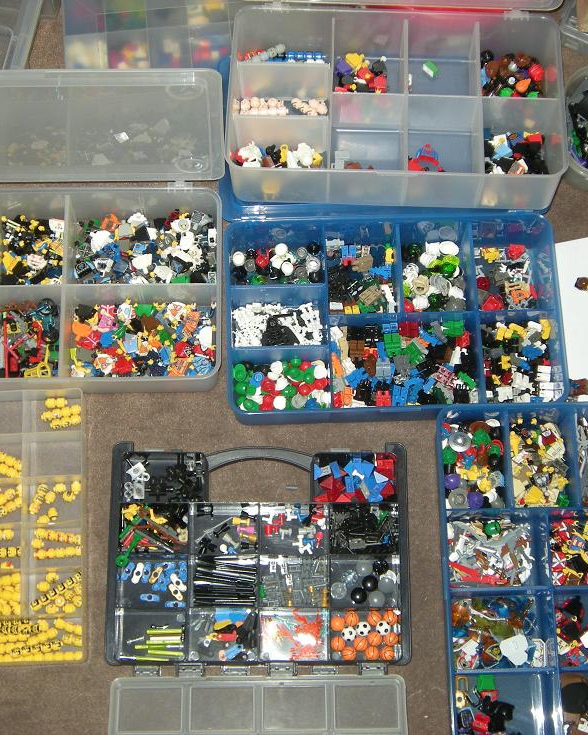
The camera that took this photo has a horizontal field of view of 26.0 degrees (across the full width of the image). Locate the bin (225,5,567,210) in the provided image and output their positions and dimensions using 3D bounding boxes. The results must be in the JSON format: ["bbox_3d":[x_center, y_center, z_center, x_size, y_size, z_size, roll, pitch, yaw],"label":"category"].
[{"bbox_3d":[0.102,-0.261,1.290,0.333,0.060,0.200,2,63,0],"label":"bin"}]

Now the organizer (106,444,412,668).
[{"bbox_3d":[-0.033,0.180,1.225,0.281,0.045,0.208,0,74,-2],"label":"organizer"}]

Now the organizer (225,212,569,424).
[{"bbox_3d":[0.098,-0.047,1.288,0.333,0.060,0.200,-2,74,-2],"label":"organizer"}]

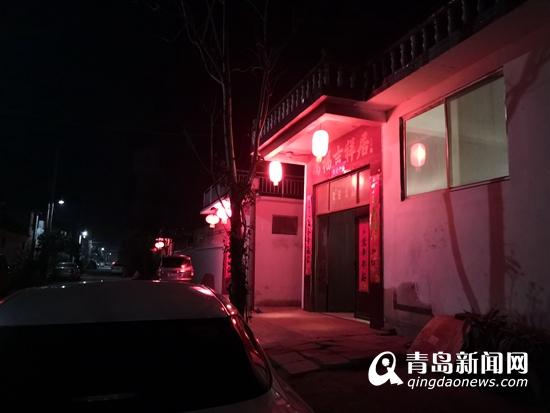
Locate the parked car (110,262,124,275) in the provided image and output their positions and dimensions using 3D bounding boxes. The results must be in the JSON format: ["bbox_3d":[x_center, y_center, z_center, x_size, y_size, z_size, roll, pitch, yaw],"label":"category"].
[{"bbox_3d":[-22.043,8.687,60.084,1.800,1.550,4.500,5,-9,-20],"label":"parked car"}]

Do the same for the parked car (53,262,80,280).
[{"bbox_3d":[-18.834,5.849,39.169,1.770,1.480,4.600,4,-9,-17],"label":"parked car"}]

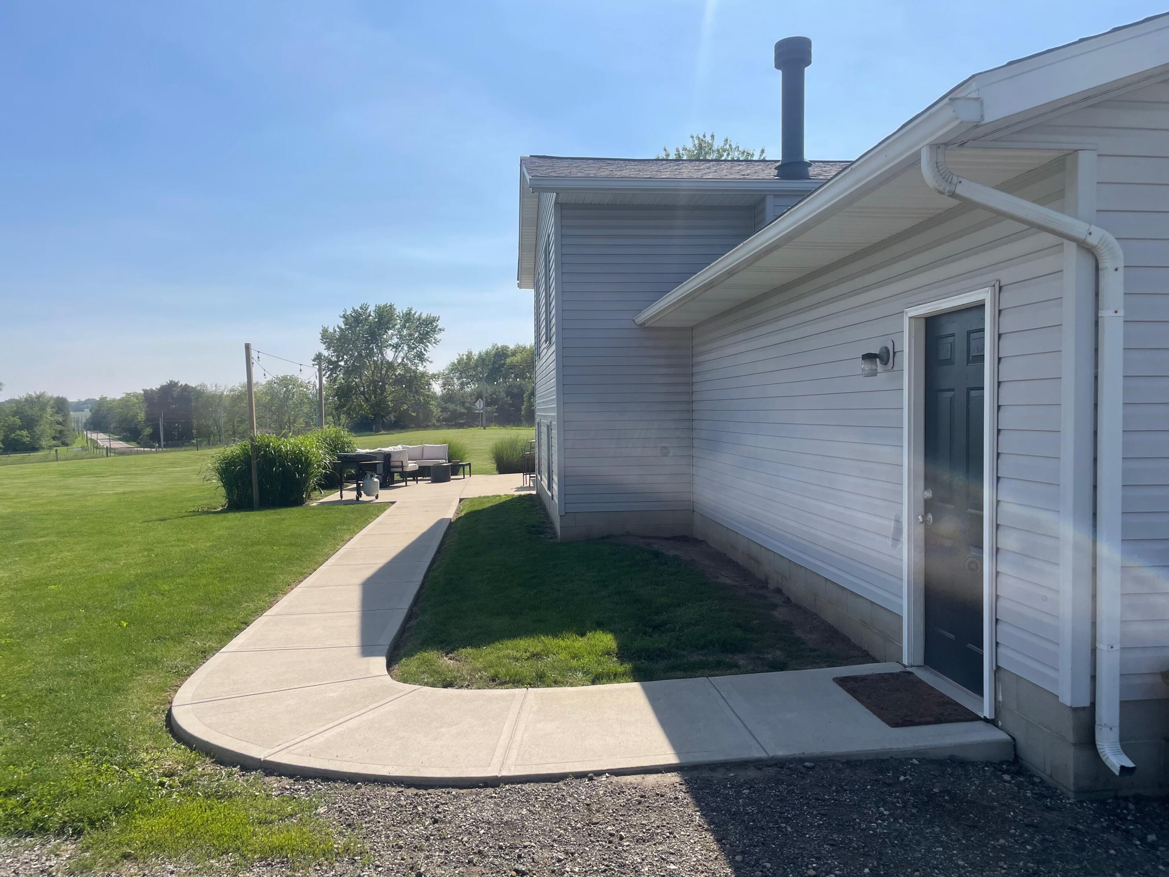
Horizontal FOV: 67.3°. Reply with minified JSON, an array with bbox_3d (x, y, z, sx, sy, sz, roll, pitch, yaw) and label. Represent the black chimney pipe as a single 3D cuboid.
[{"bbox_3d":[2.539,-3.977,10.686,0.462,1.740,0.462,-1,2,-6],"label":"black chimney pipe"}]

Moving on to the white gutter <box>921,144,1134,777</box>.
[{"bbox_3d":[1.769,0.089,3.522,0.875,2.525,0.170,-1,2,-6],"label":"white gutter"}]

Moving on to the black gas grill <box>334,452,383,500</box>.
[{"bbox_3d":[-4.075,0.690,15.957,0.850,0.840,0.480,1,2,38],"label":"black gas grill"}]

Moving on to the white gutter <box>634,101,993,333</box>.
[{"bbox_3d":[1.053,-1.330,7.030,0.130,0.105,7.580,-1,2,-6],"label":"white gutter"}]

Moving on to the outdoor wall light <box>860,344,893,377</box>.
[{"bbox_3d":[1.783,-0.467,5.367,0.185,0.195,0.125,-1,2,-6],"label":"outdoor wall light"}]

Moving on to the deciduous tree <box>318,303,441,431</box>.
[{"bbox_3d":[-18.775,-6.490,80.403,11.200,11.810,11.200,-1,2,-6],"label":"deciduous tree"}]

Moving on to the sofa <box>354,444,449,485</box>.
[{"bbox_3d":[-4.248,0.594,20.209,2.000,0.780,2.500,-1,2,-17],"label":"sofa"}]

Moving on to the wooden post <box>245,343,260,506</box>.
[{"bbox_3d":[-5.675,-0.210,15.020,0.090,2.847,0.090,-2,2,-5],"label":"wooden post"}]

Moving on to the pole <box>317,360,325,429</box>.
[{"bbox_3d":[-6.188,-0.385,20.795,0.095,2.880,0.095,-2,2,-6],"label":"pole"}]

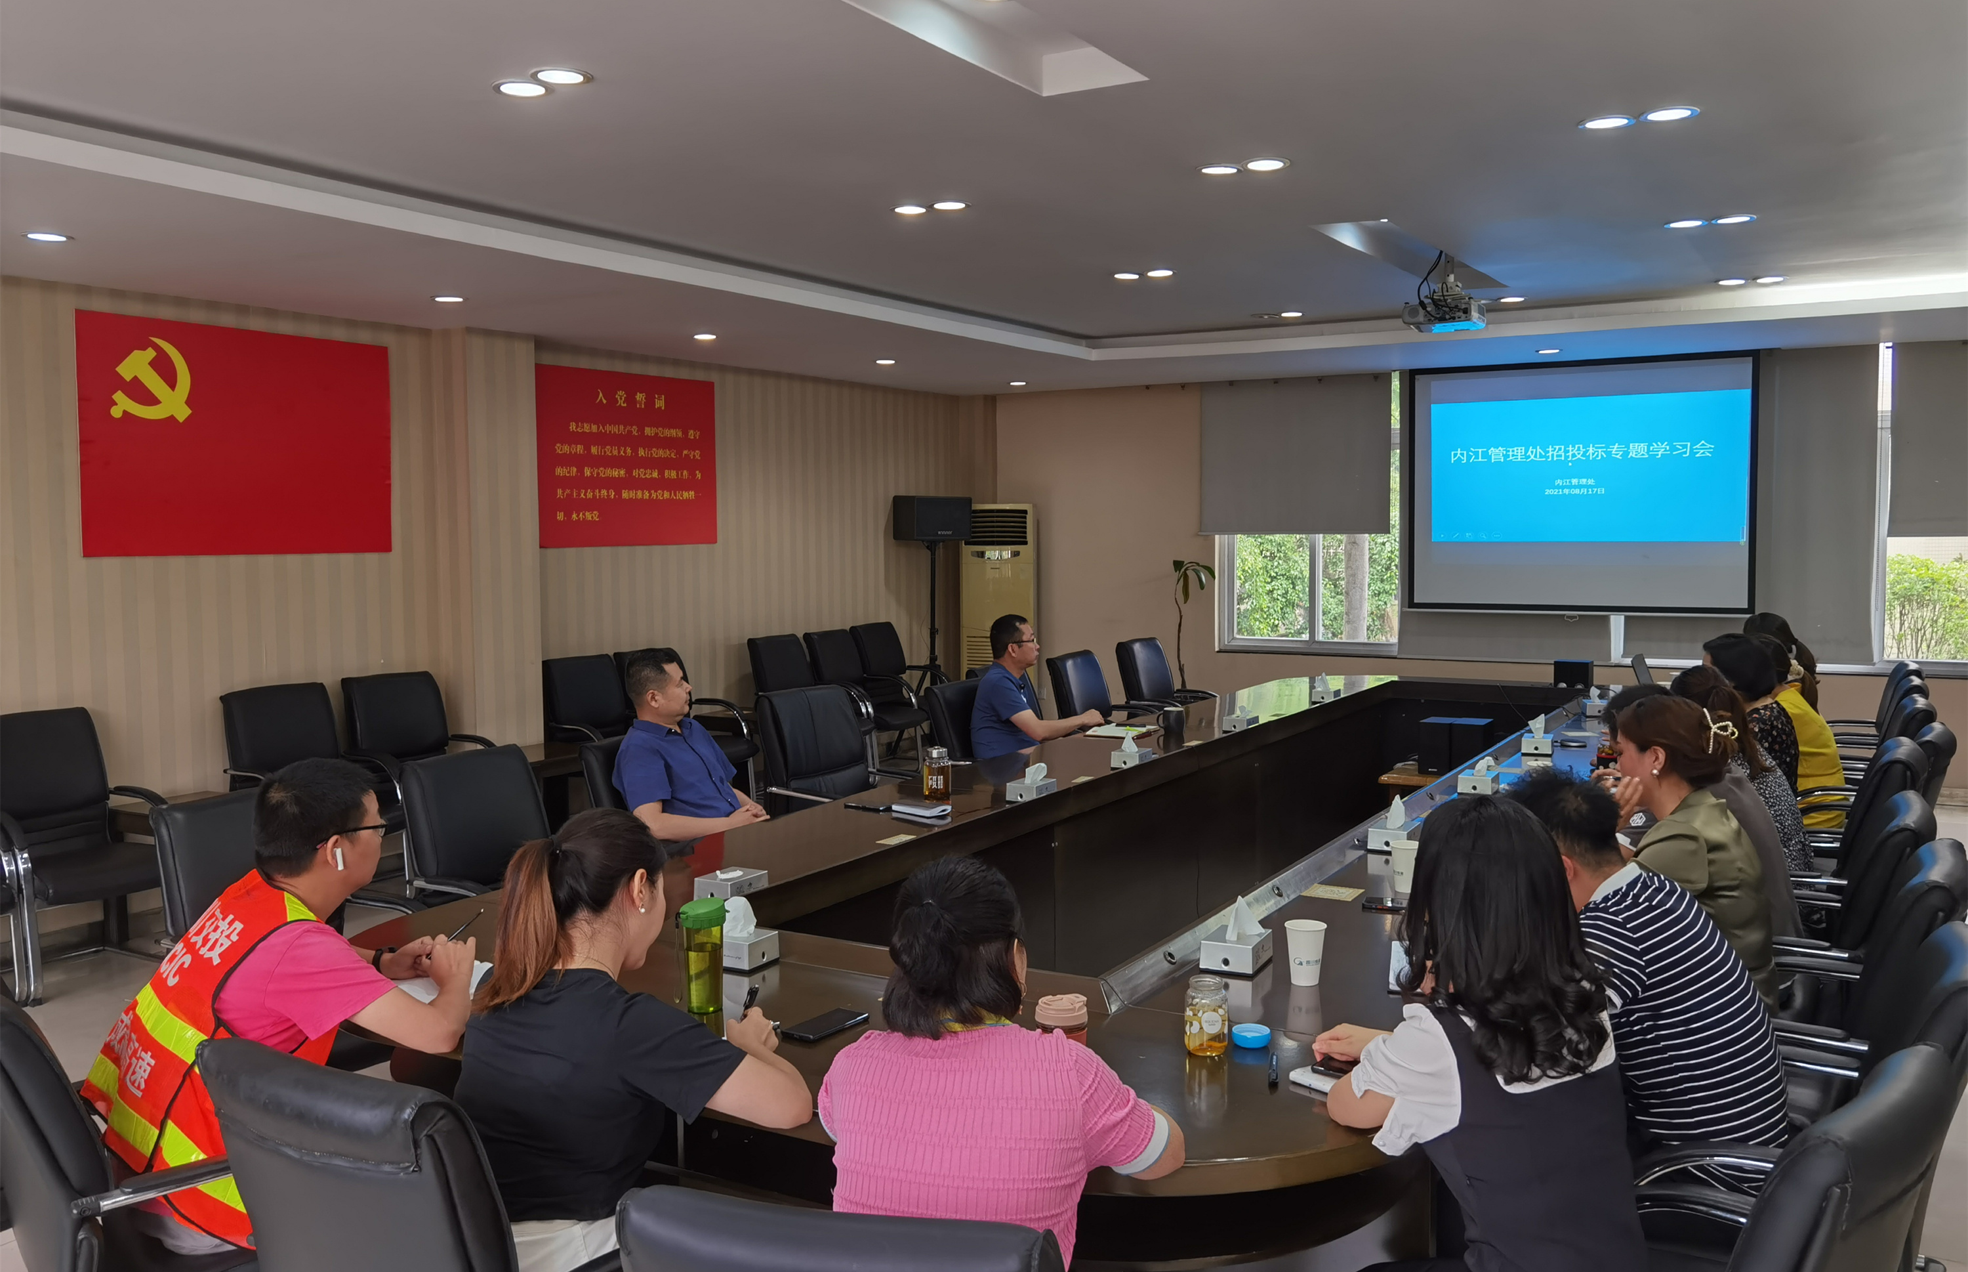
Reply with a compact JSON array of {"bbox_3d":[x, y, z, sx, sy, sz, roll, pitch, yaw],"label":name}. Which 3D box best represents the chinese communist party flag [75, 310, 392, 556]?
[{"bbox_3d":[-3.156,-0.834,6.614,0.030,0.965,1.440,2,5,31],"label":"chinese communist party flag"}]

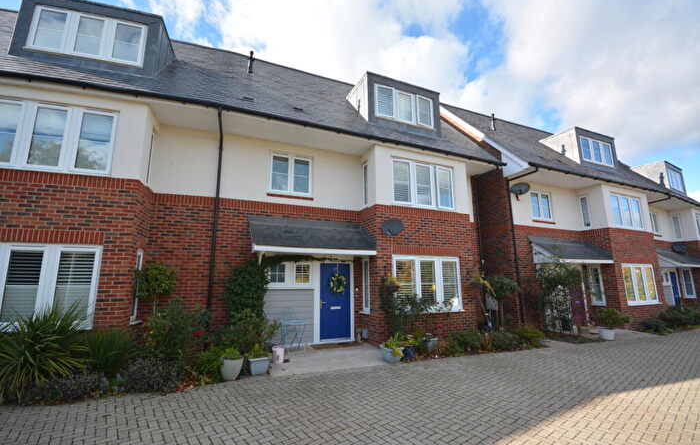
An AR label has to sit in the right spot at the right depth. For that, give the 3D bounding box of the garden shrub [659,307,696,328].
[{"bbox_3d":[12.350,3.530,11.000,1.150,0.700,0.850,4,-11,-24],"label":"garden shrub"}]

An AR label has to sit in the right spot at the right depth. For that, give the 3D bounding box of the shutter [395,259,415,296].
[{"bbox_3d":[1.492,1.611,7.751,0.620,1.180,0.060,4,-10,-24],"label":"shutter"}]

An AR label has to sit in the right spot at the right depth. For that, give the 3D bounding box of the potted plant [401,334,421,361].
[{"bbox_3d":[1.250,2.575,6.030,0.380,0.500,0.380,0,-10,0],"label":"potted plant"}]

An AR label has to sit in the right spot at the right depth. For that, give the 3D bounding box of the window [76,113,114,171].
[{"bbox_3d":[-4.957,-1.566,5.679,0.540,1.170,0.080,3,-10,-16],"label":"window"}]

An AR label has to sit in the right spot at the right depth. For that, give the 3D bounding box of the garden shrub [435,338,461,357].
[{"bbox_3d":[2.178,2.753,6.451,0.660,0.420,0.560,4,-10,-23],"label":"garden shrub"}]

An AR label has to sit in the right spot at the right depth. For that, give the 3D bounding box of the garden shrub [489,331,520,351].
[{"bbox_3d":[3.750,2.830,7.070,0.680,0.410,0.560,4,-11,-24],"label":"garden shrub"}]

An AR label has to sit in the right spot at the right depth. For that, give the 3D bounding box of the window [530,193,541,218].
[{"bbox_3d":[6.757,-0.619,10.625,0.480,0.920,0.080,4,-10,-23],"label":"window"}]

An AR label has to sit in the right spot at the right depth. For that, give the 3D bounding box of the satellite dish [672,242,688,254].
[{"bbox_3d":[16.108,1.217,14.217,0.600,0.520,0.300,-4,-10,21],"label":"satellite dish"}]

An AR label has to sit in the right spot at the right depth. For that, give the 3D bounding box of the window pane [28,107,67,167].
[{"bbox_3d":[-5.603,-1.589,5.422,0.460,1.120,0.050,3,-10,-18],"label":"window pane"}]

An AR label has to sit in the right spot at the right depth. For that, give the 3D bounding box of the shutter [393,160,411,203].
[{"bbox_3d":[1.419,-1.130,8.039,0.590,1.250,0.070,4,-10,-23],"label":"shutter"}]

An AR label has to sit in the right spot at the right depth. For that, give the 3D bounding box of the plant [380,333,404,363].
[{"bbox_3d":[0.888,2.651,6.171,0.360,0.550,0.540,4,-10,-24],"label":"plant"}]

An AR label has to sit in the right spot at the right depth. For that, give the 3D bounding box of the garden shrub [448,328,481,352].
[{"bbox_3d":[2.912,2.968,7.420,0.700,0.500,0.580,4,-10,-24],"label":"garden shrub"}]

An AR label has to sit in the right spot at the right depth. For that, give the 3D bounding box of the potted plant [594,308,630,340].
[{"bbox_3d":[8.185,3.171,9.130,0.750,0.880,0.750,4,-10,-25],"label":"potted plant"}]

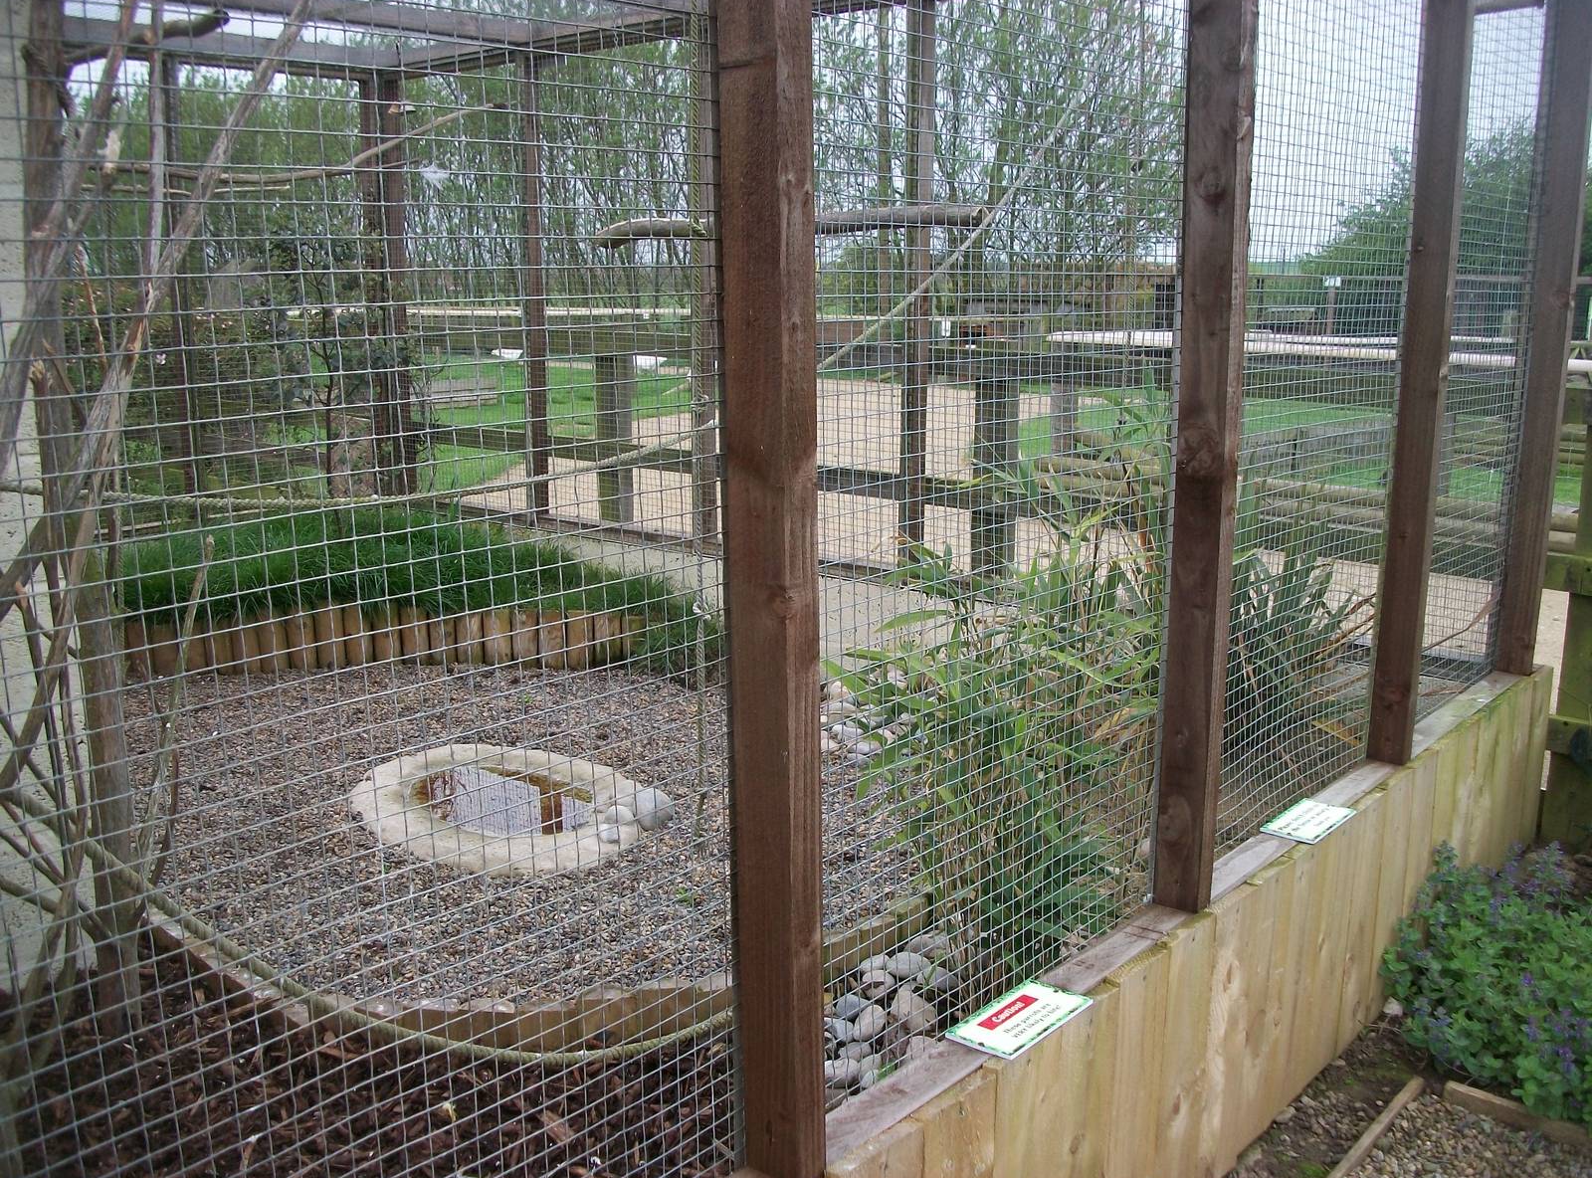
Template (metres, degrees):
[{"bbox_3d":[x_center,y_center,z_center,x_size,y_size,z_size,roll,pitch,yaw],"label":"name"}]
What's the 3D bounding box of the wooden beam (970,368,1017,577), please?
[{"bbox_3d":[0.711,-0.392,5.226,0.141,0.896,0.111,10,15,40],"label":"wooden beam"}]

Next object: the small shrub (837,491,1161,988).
[{"bbox_3d":[0.370,0.234,2.518,0.576,0.838,0.505,2,12,9],"label":"small shrub"}]

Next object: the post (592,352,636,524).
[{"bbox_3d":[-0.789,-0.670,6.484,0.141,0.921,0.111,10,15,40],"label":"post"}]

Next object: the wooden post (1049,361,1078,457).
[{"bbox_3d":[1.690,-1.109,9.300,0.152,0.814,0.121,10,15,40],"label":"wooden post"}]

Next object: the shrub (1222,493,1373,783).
[{"bbox_3d":[1.166,0.078,3.452,0.434,0.667,0.424,4,13,19],"label":"shrub"}]

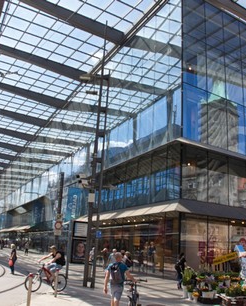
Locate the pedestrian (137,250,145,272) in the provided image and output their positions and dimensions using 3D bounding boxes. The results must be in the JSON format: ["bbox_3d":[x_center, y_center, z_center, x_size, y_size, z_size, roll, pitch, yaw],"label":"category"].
[{"bbox_3d":[1.535,8.665,27.512,0.500,1.700,0.400,9,-17,-19],"label":"pedestrian"}]

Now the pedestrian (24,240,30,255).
[{"bbox_3d":[-12.053,12.044,43.230,0.500,1.720,0.400,11,-17,-24],"label":"pedestrian"}]

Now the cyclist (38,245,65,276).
[{"bbox_3d":[-2.743,4.377,13.434,1.000,1.500,0.560,11,-17,-25],"label":"cyclist"}]

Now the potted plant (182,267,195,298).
[{"bbox_3d":[2.624,5.153,13.793,0.500,1.200,0.500,3,-16,0],"label":"potted plant"}]

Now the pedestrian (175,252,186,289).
[{"bbox_3d":[2.791,5.683,16.618,0.480,1.680,0.500,11,-18,-27],"label":"pedestrian"}]

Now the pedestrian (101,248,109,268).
[{"bbox_3d":[-0.992,6.173,18.998,0.400,1.700,0.500,8,-16,-17],"label":"pedestrian"}]

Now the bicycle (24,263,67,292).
[{"bbox_3d":[-3.090,5.008,13.798,1.740,1.050,0.580,9,-16,-19],"label":"bicycle"}]

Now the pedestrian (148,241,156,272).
[{"bbox_3d":[1.783,6.508,21.569,0.380,1.800,0.500,11,-17,-28],"label":"pedestrian"}]

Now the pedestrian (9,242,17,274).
[{"bbox_3d":[-6.188,6.025,19.549,0.400,1.660,0.450,0,-16,12],"label":"pedestrian"}]

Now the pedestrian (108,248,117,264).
[{"bbox_3d":[-0.654,6.973,21.768,0.520,1.720,0.380,3,-16,0],"label":"pedestrian"}]

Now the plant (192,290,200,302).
[{"bbox_3d":[2.609,5.142,12.317,0.260,0.410,0.260,3,-15,0],"label":"plant"}]

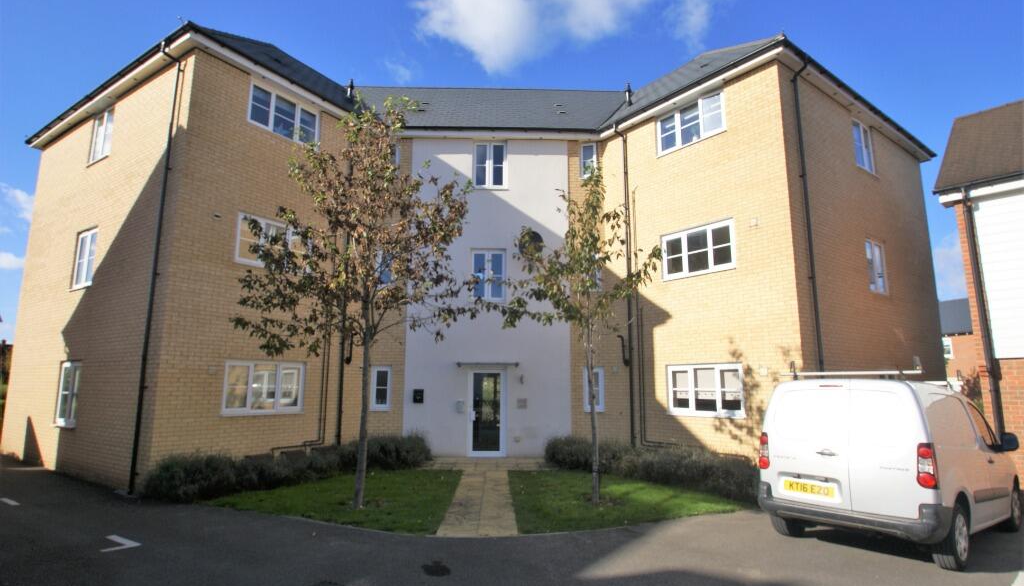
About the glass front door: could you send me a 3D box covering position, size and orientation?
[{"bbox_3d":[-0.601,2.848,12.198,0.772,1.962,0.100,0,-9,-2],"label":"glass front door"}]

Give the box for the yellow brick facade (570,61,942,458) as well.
[{"bbox_3d":[6.570,0.067,13.390,8.872,7.953,5.300,7,-12,-38],"label":"yellow brick facade"}]

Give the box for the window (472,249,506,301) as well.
[{"bbox_3d":[-0.572,-0.440,12.740,0.819,1.266,0.120,0,-9,-2],"label":"window"}]

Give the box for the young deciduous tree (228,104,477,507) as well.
[{"bbox_3d":[-2.414,-0.069,7.847,3.529,6.356,3.347,0,-9,0],"label":"young deciduous tree"}]

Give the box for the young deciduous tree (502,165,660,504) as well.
[{"bbox_3d":[1.113,0.496,8.083,2.453,5.331,2.326,0,-9,0],"label":"young deciduous tree"}]

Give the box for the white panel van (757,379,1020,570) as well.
[{"bbox_3d":[5.084,2.142,6.738,4.380,1.820,1.850,7,-12,-37],"label":"white panel van"}]

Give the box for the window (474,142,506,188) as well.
[{"bbox_3d":[-0.538,-3.283,13.209,0.844,1.266,0.120,0,-9,-2],"label":"window"}]

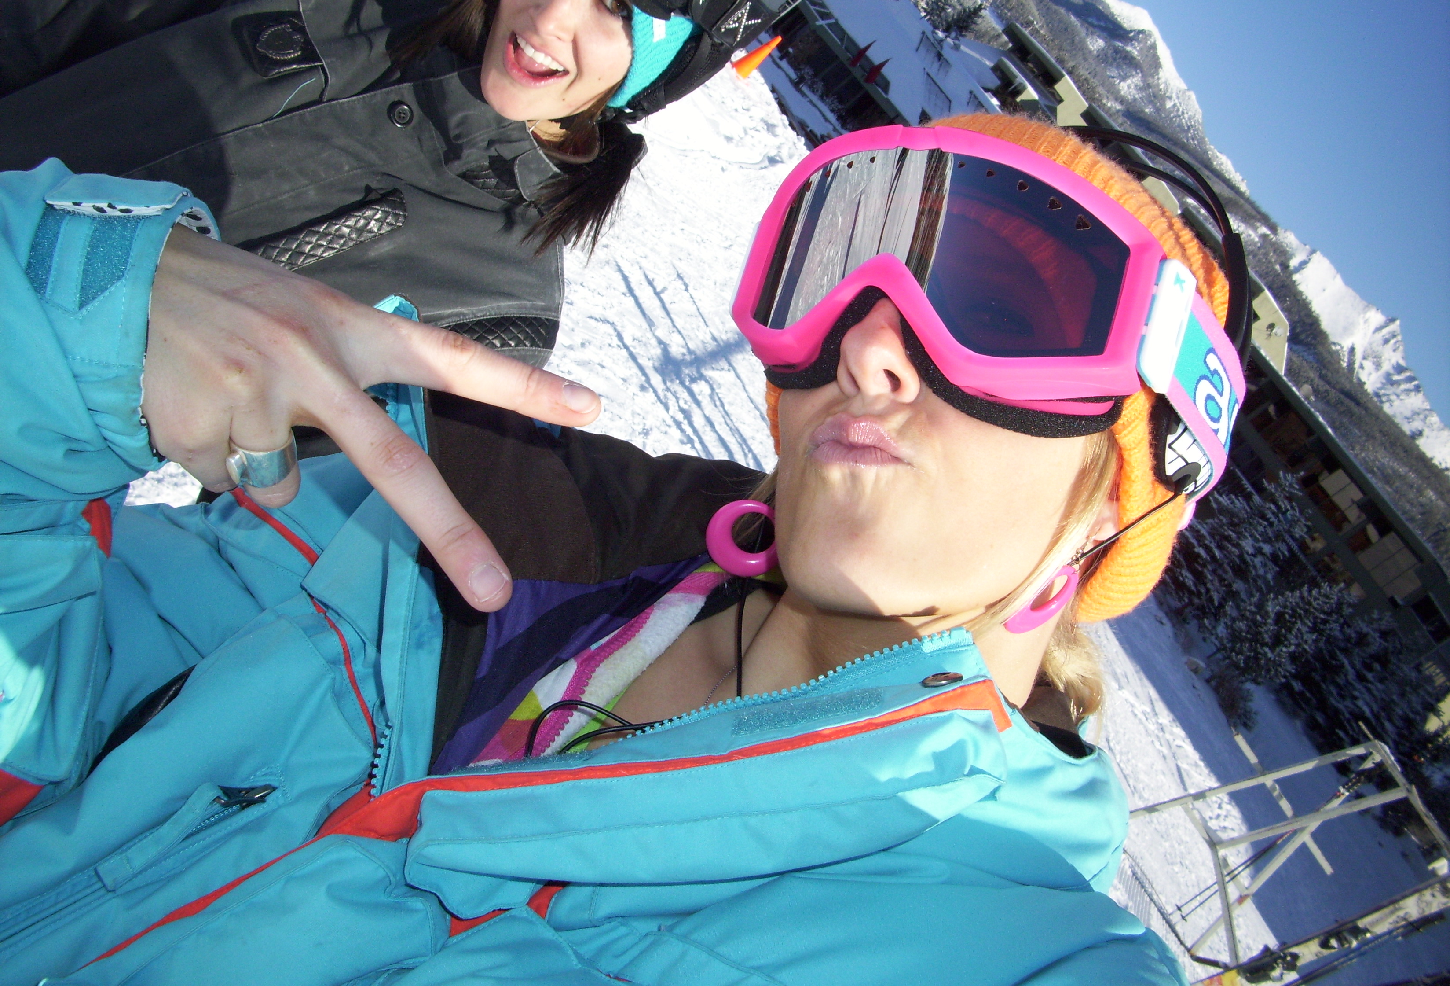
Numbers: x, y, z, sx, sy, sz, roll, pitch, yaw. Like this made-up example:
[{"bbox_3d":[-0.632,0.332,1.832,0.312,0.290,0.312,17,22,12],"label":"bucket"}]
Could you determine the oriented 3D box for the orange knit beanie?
[{"bbox_3d":[0.131,-0.066,0.650,0.195,0.185,0.225,17,-31,36],"label":"orange knit beanie"}]

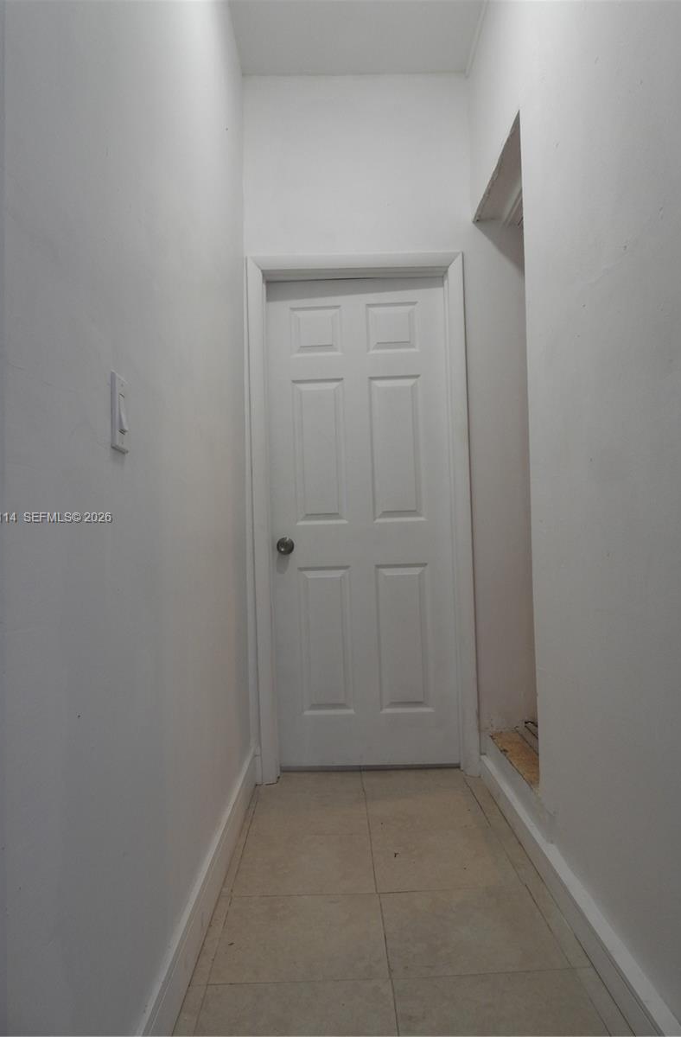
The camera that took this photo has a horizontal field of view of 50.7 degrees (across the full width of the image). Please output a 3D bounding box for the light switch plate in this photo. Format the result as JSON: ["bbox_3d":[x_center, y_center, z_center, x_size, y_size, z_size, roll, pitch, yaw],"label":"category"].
[{"bbox_3d":[-0.347,-0.166,1.137,0.012,0.116,0.071,-2,-1,-1],"label":"light switch plate"}]

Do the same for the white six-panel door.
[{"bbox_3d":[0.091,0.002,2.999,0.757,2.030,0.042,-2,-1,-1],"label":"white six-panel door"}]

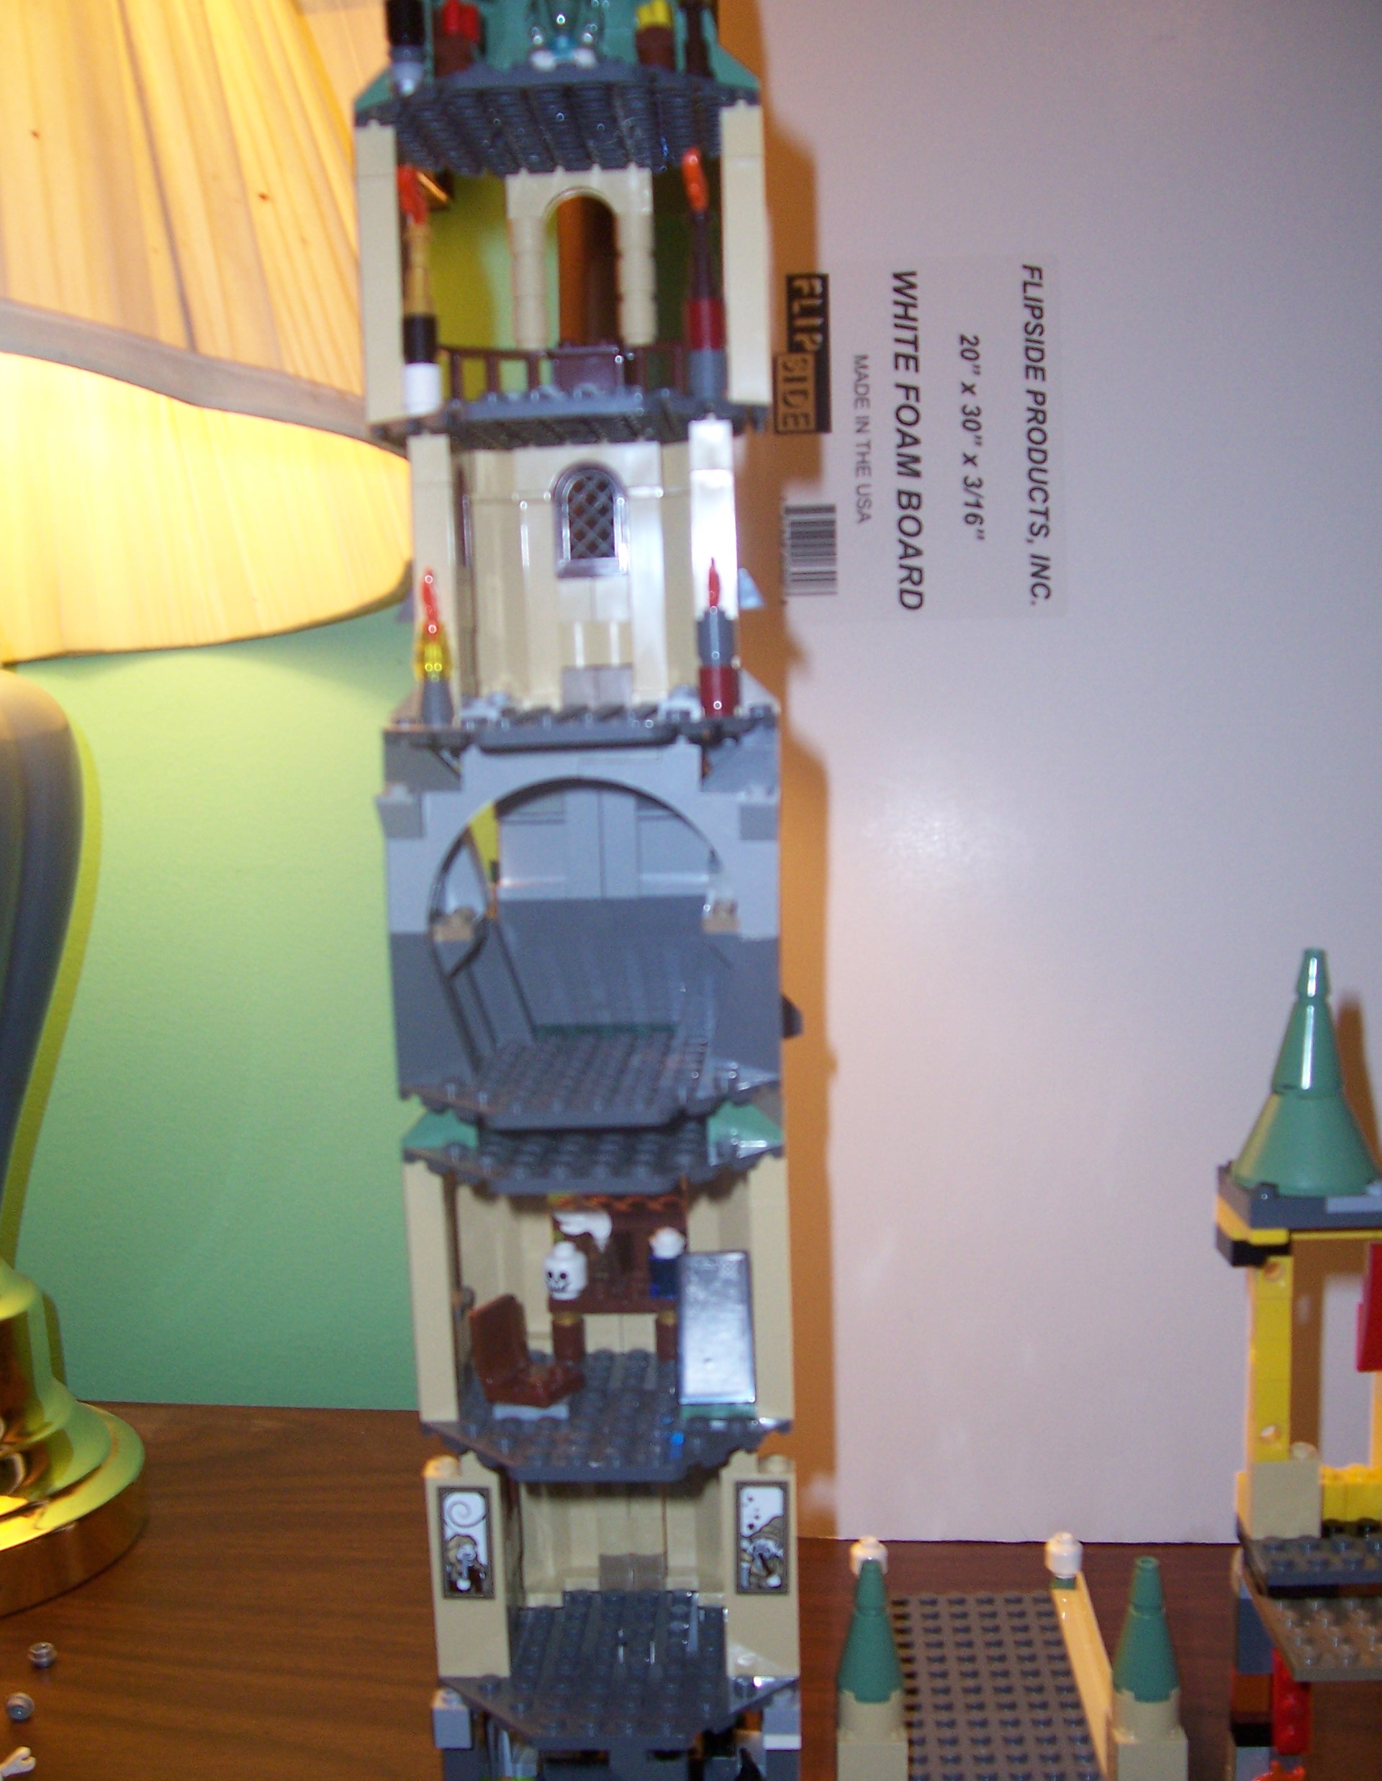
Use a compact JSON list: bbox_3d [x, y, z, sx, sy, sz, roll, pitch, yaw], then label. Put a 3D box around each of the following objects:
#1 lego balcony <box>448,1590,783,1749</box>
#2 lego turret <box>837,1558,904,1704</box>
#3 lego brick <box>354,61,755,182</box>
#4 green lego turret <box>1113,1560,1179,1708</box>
[{"bbox_3d":[-0.016,0.174,0.419,0.080,0.005,0.080,-1,7,2],"label":"lego balcony"},{"bbox_3d":[0.041,0.169,0.417,0.016,0.029,0.016,-1,6,3],"label":"lego turret"},{"bbox_3d":[-0.026,-0.158,0.372,0.080,0.005,0.080,-2,9,2],"label":"lego brick"},{"bbox_3d":[0.105,0.169,0.416,0.016,0.029,0.016,-1,6,3],"label":"green lego turret"}]

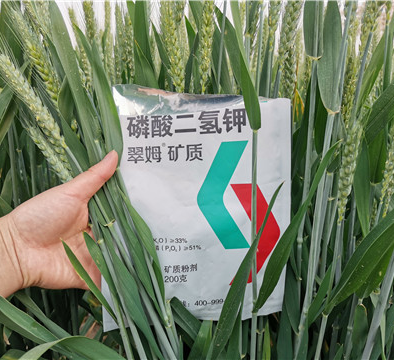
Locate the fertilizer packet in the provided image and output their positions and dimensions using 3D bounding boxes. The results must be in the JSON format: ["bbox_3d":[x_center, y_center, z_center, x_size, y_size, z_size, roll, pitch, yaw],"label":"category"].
[{"bbox_3d":[0.000,0.026,0.327,0.160,0.212,0.030,-1,6,-5],"label":"fertilizer packet"}]

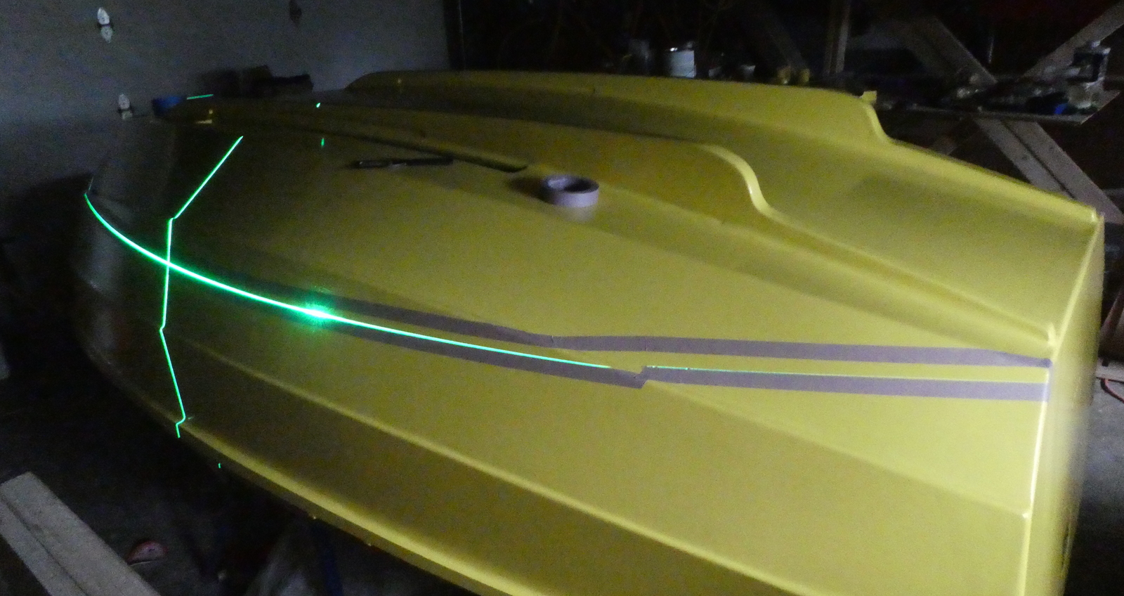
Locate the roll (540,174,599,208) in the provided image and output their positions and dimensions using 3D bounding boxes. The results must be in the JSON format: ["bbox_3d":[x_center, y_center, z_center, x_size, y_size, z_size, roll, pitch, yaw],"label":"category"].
[{"bbox_3d":[0.012,-0.182,1.327,0.101,0.024,0.101,3,25,-1],"label":"roll"}]

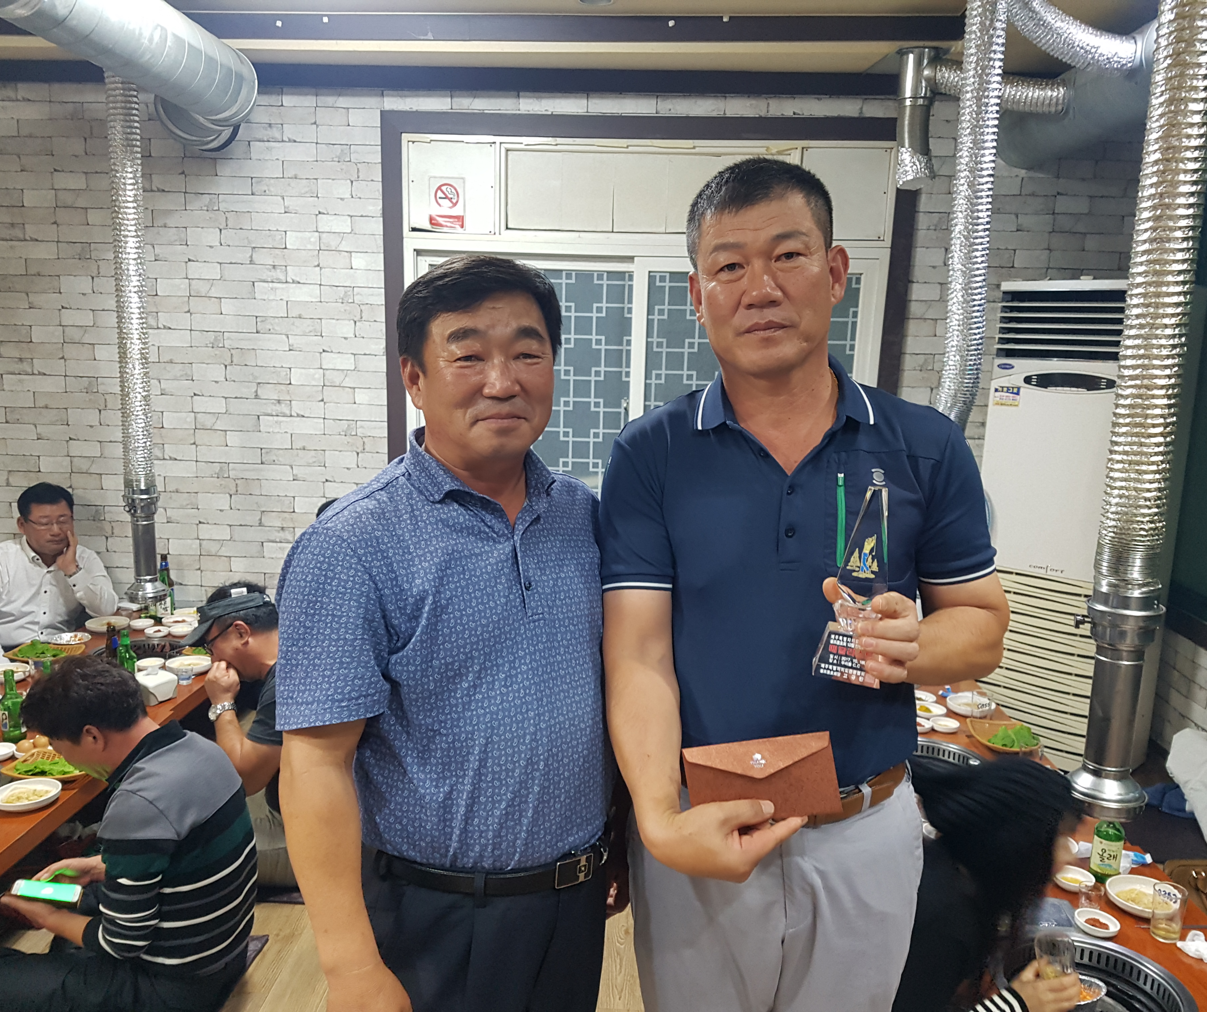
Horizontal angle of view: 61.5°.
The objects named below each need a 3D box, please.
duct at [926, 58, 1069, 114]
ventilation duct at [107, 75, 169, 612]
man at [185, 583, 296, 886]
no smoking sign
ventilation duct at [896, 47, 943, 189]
[{"bbox_3d":[1.433,-1.525,3.689,0.530,0.180,0.135,2,11,4],"label":"duct"},{"bbox_3d":[-1.638,-0.539,3.556,0.160,1.845,0.150,2,11,4],"label":"ventilation duct"},{"bbox_3d":[-0.924,0.643,3.025,0.700,0.830,0.550,2,11,4],"label":"man"},{"bbox_3d":[-0.661,-1.271,4.266,0.153,0.213,0.010,2,11,4],"label":"no smoking sign"},{"bbox_3d":[1.170,-1.439,3.755,0.160,0.500,0.140,2,11,4],"label":"ventilation duct"}]

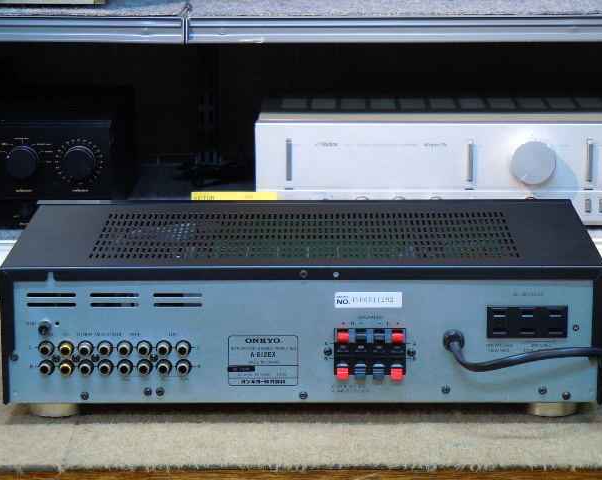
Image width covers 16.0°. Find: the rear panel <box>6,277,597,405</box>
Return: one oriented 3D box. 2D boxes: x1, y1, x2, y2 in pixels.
[{"bbox_3d":[0.001,0.074,1.542,0.428,0.096,0.020,0,13,1],"label":"rear panel"}]

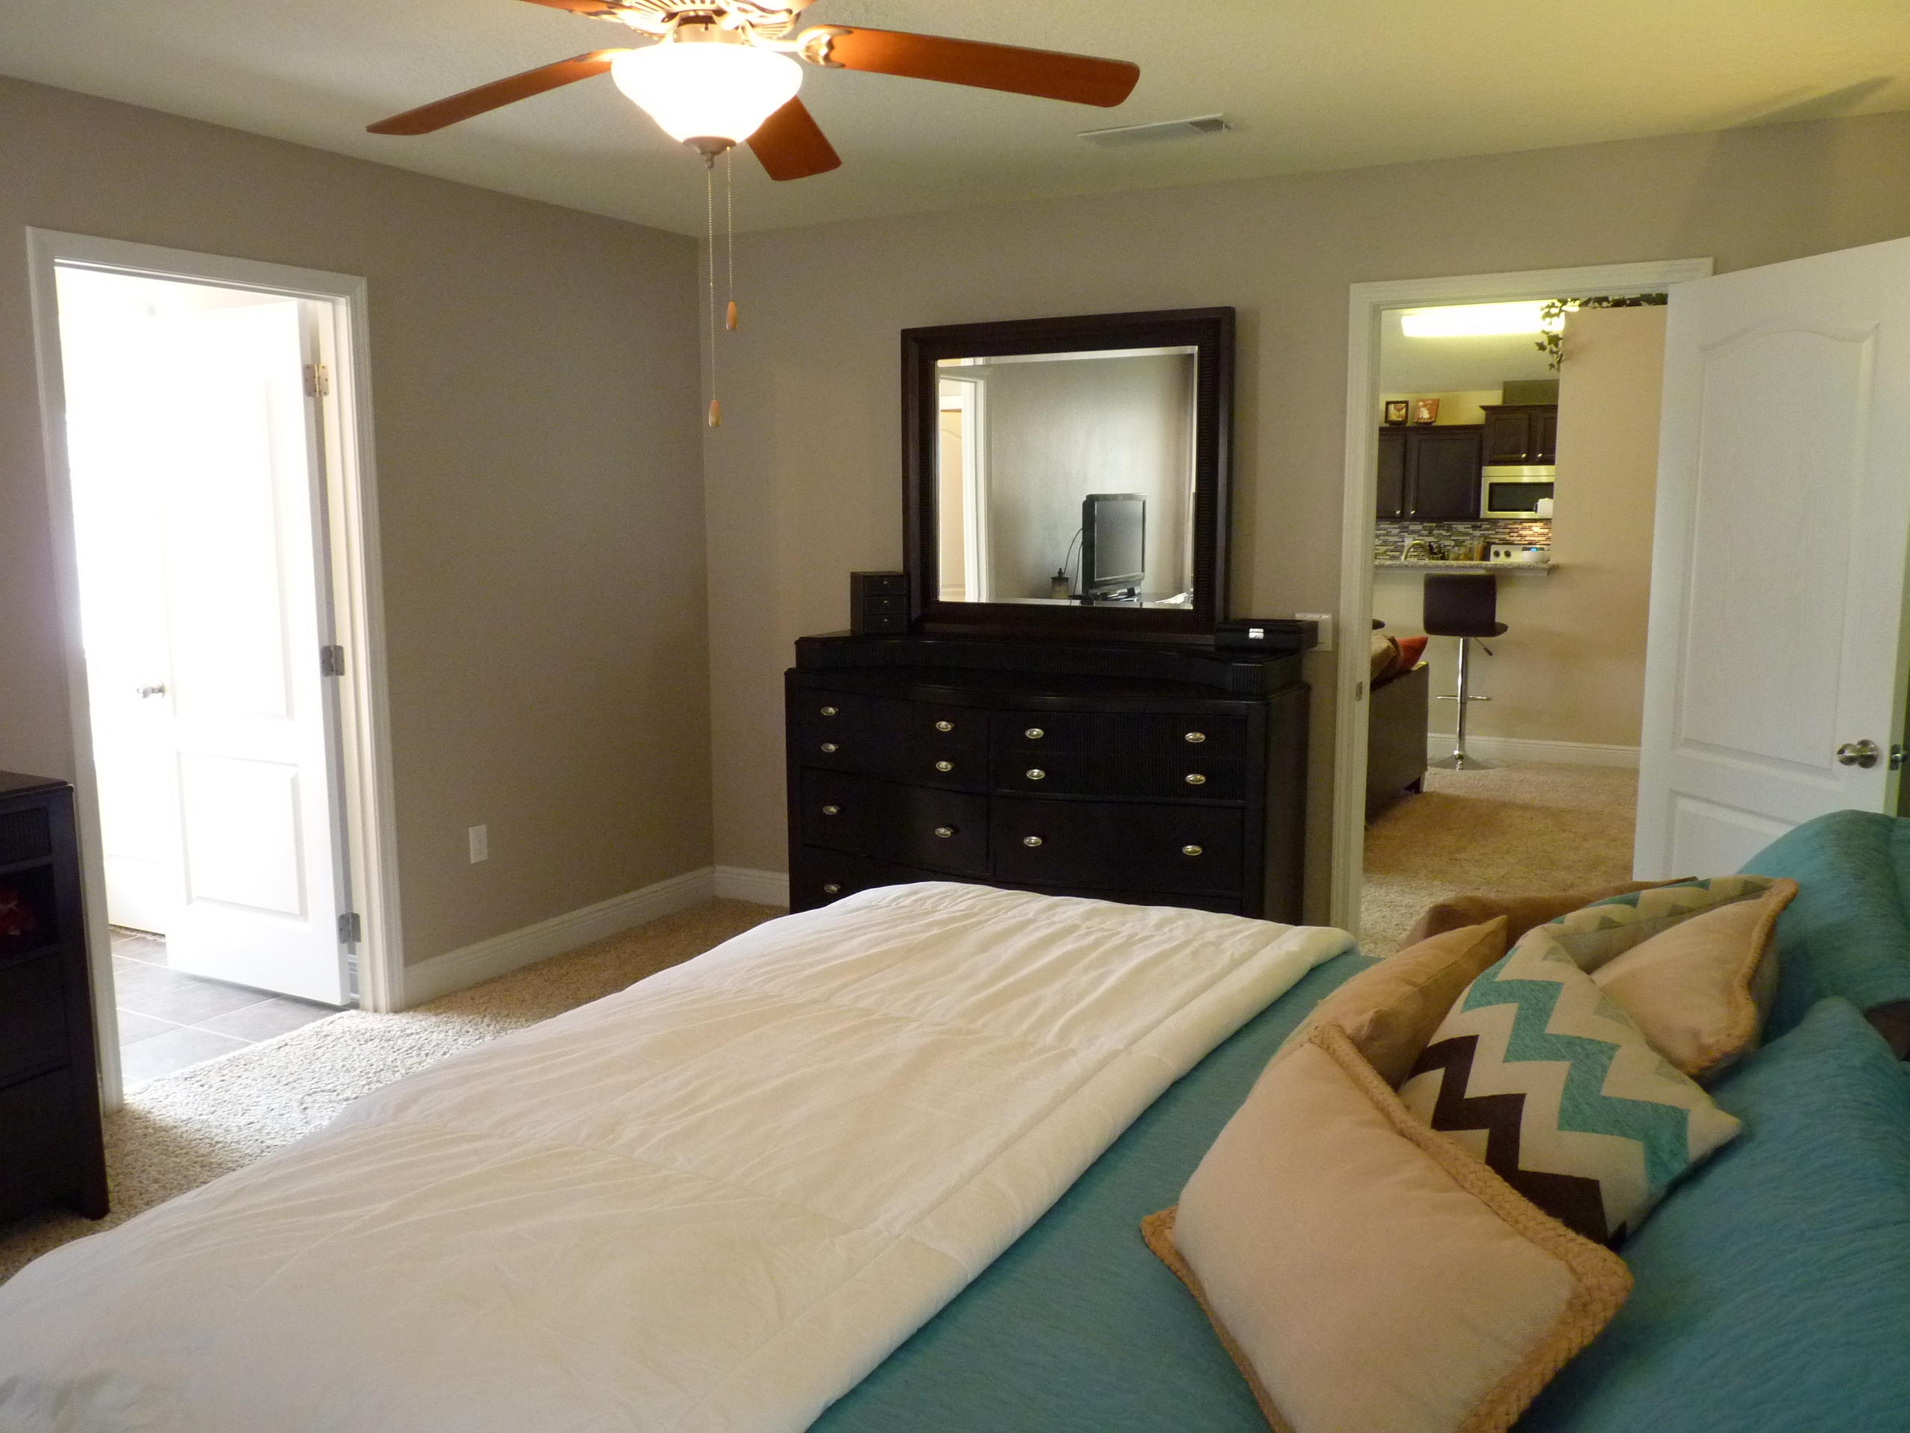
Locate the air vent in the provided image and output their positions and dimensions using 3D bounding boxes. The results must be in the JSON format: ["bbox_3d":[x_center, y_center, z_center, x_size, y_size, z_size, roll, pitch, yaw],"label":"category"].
[{"bbox_3d":[0.515,-1.484,3.797,0.385,0.016,0.145,5,10,29],"label":"air vent"}]

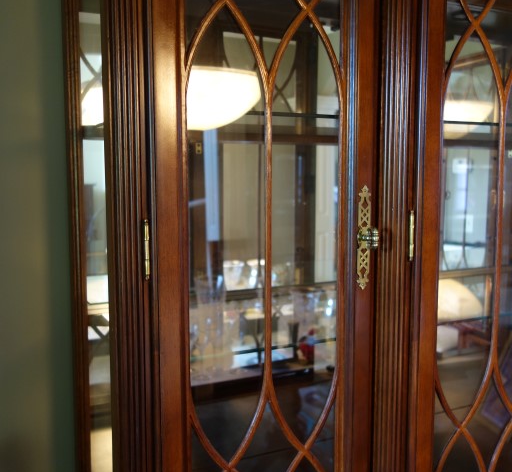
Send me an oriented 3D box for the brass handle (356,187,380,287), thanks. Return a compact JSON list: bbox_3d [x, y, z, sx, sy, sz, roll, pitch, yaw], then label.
[{"bbox_3d":[0.170,0.004,0.891,0.030,0.157,0.027,-3,7,-26],"label":"brass handle"}]

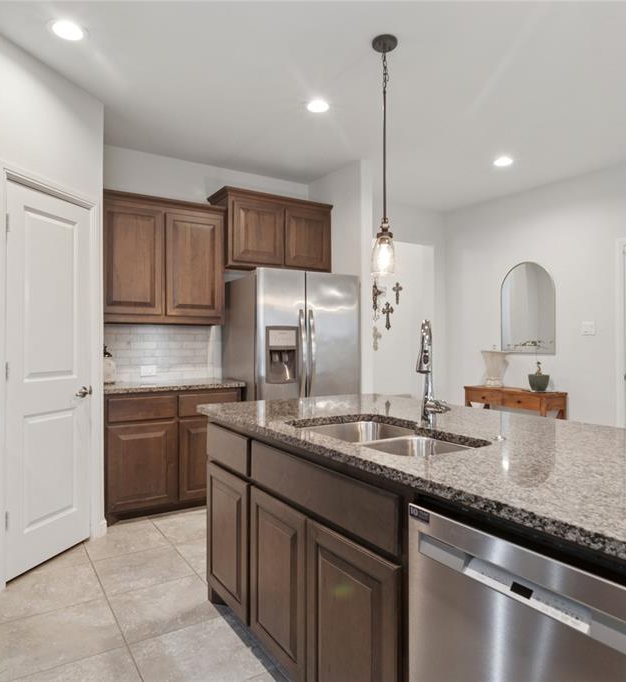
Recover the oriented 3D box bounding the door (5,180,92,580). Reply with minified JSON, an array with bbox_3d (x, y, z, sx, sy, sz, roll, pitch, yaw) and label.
[{"bbox_3d":[-1.540,0.225,2.661,0.040,2.091,0.570,0,0,17],"label":"door"}]

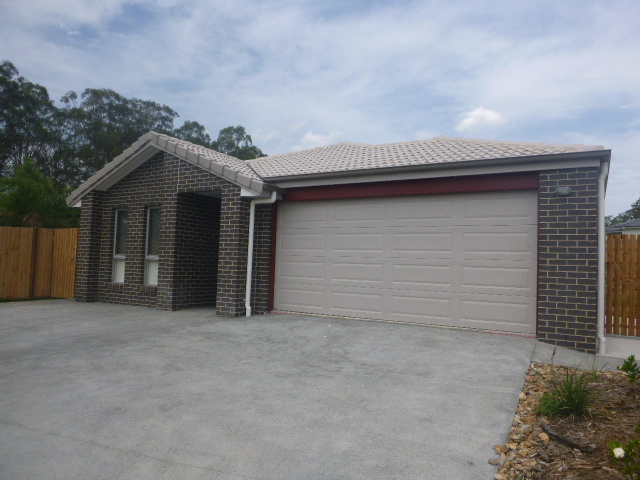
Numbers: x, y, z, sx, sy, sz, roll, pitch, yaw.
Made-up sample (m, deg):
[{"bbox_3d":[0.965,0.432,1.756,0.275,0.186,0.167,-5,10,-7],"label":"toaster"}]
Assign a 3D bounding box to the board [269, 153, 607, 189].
[{"bbox_3d":[1.423,-1.087,7.650,5.470,0.188,0.033,0,-4,30],"label":"board"}]

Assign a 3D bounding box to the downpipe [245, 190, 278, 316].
[{"bbox_3d":[-1.120,0.260,8.721,0.600,2.380,0.090,0,-4,30],"label":"downpipe"}]

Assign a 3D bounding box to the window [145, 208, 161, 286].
[{"bbox_3d":[-3.753,0.155,10.550,0.600,1.810,0.090,0,-4,30],"label":"window"}]

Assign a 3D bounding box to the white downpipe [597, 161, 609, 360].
[{"bbox_3d":[3.854,0.226,6.296,0.120,2.590,0.090,0,-4,30],"label":"white downpipe"}]

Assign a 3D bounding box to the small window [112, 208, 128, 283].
[{"bbox_3d":[-4.752,0.152,11.129,0.600,1.810,0.090,0,-4,30],"label":"small window"}]

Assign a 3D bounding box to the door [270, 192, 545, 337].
[{"bbox_3d":[1.147,0.311,7.914,4.673,2.115,0.060,0,-4,30],"label":"door"}]

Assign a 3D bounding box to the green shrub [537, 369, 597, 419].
[{"bbox_3d":[2.267,1.421,4.250,0.520,0.400,0.480,0,-4,30],"label":"green shrub"}]

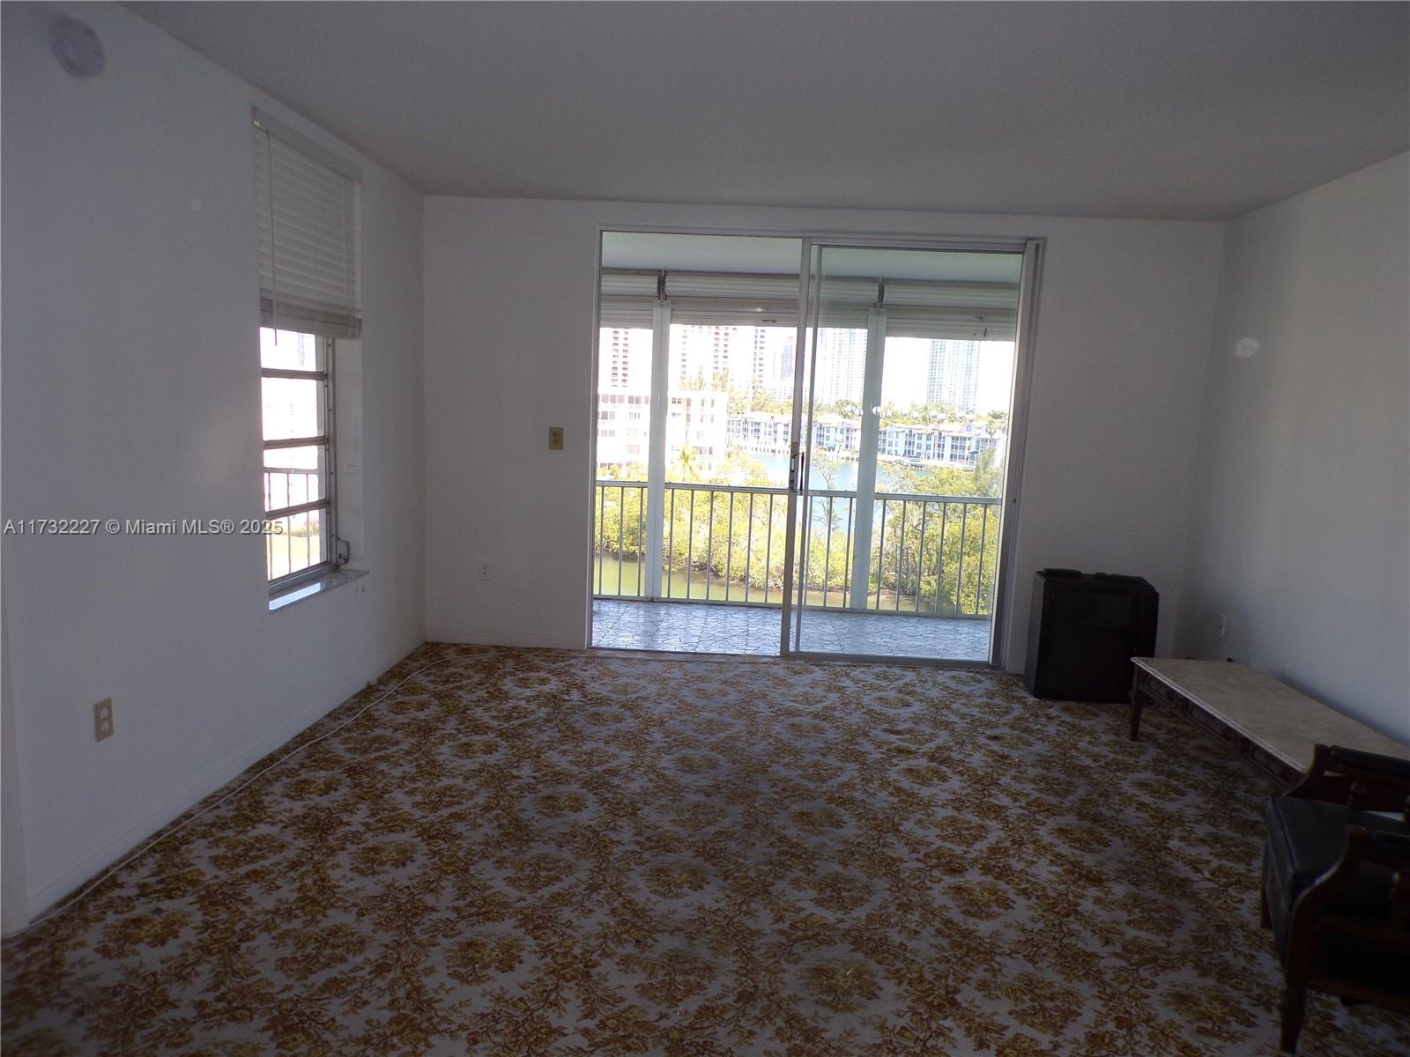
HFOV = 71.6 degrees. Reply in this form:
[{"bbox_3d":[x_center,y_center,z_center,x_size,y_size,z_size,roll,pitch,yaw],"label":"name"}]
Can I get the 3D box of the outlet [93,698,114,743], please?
[{"bbox_3d":[-1.734,0.553,2.824,0.010,0.114,0.072,3,8,3],"label":"outlet"}]

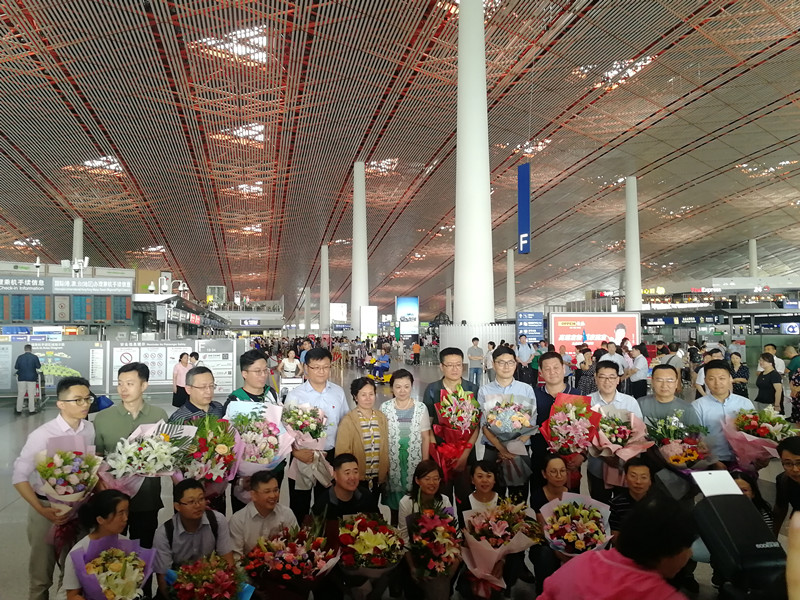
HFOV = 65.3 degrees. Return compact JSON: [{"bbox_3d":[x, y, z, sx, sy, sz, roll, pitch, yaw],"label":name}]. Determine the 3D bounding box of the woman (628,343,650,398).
[{"bbox_3d":[5.066,1.805,13.200,0.460,1.670,0.480,0,-3,-3],"label":"woman"}]

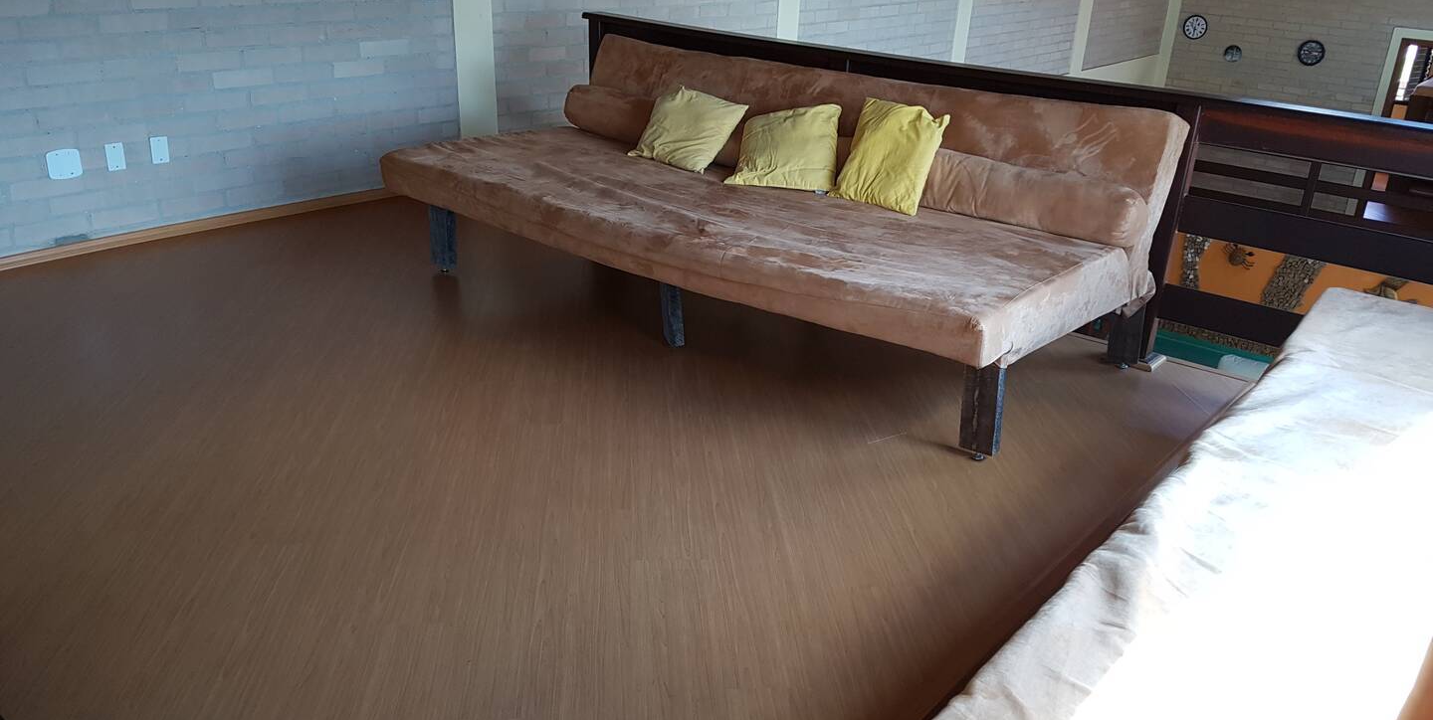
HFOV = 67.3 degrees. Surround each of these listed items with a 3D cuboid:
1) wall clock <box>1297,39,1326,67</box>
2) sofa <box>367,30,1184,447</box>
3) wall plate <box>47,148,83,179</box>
[{"bbox_3d":[6.846,-3.529,12.379,0.290,0.290,0.045,20,29,36],"label":"wall clock"},{"bbox_3d":[0.119,-0.581,3.950,2.607,0.923,1.250,20,29,35],"label":"sofa"},{"bbox_3d":[-2.667,-0.800,4.404,0.010,0.117,0.122,20,29,36],"label":"wall plate"}]

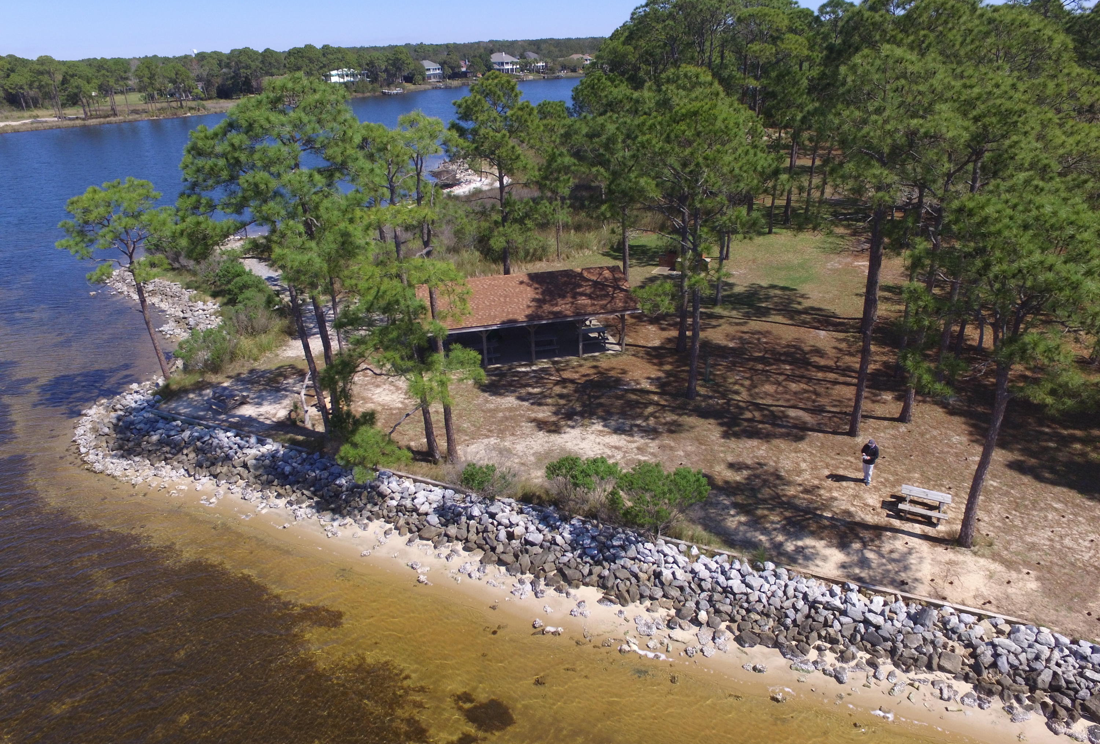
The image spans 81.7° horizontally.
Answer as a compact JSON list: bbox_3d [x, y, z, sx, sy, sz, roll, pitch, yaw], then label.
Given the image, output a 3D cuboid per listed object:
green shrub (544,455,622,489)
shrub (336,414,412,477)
[{"bbox_3d":[1.203,3.931,23.144,2.727,1.521,2.046,-2,28,0],"label":"green shrub"},{"bbox_3d":[-6.855,2.897,24.873,2.787,2.365,2.452,-2,28,0],"label":"shrub"}]

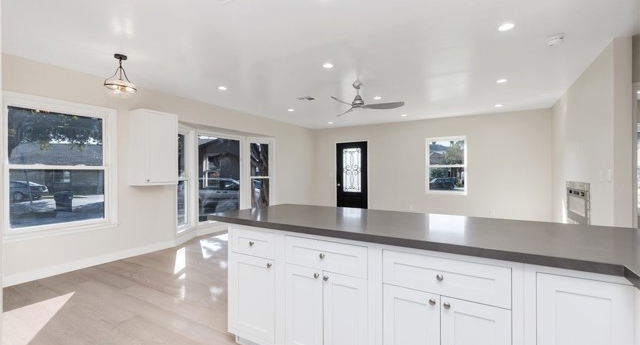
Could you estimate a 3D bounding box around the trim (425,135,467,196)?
[{"bbox_3d":[2.859,-0.149,6.468,0.852,1.301,0.081,0,0,31],"label":"trim"}]

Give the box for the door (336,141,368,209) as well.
[{"bbox_3d":[0.871,0.208,7.674,0.911,2.018,0.060,0,0,31],"label":"door"}]

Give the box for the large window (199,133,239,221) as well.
[{"bbox_3d":[-2.029,0.123,5.840,0.081,1.719,1.081,0,0,31],"label":"large window"}]

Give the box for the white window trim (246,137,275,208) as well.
[{"bbox_3d":[-1.362,0.106,6.601,0.685,1.825,0.091,0,0,-32],"label":"white window trim"}]

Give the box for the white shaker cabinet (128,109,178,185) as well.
[{"bbox_3d":[-2.449,-0.342,4.212,0.328,1.054,0.539,0,0,31],"label":"white shaker cabinet"}]

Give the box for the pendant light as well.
[{"bbox_3d":[-2.133,-1.022,3.045,0.297,0.450,0.297,0,0,31],"label":"pendant light"}]

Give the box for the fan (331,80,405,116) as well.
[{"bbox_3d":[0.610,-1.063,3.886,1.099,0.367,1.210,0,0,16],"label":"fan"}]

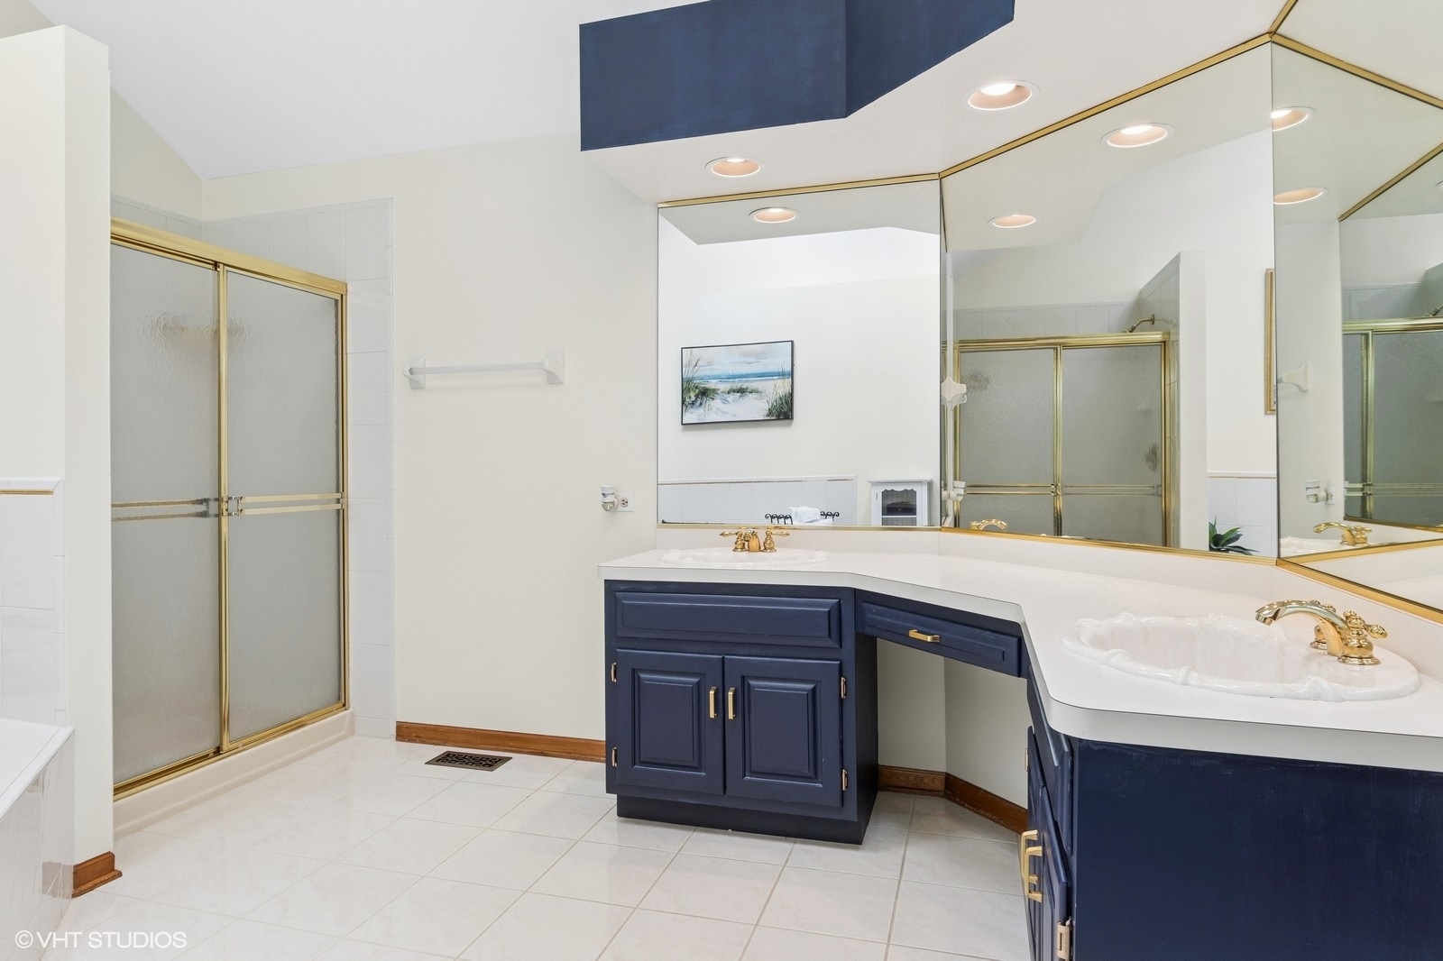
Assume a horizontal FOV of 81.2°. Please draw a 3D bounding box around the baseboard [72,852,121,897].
[{"bbox_3d":[-1.661,1.038,2.230,0.026,0.079,0.118,0,1,16],"label":"baseboard"}]

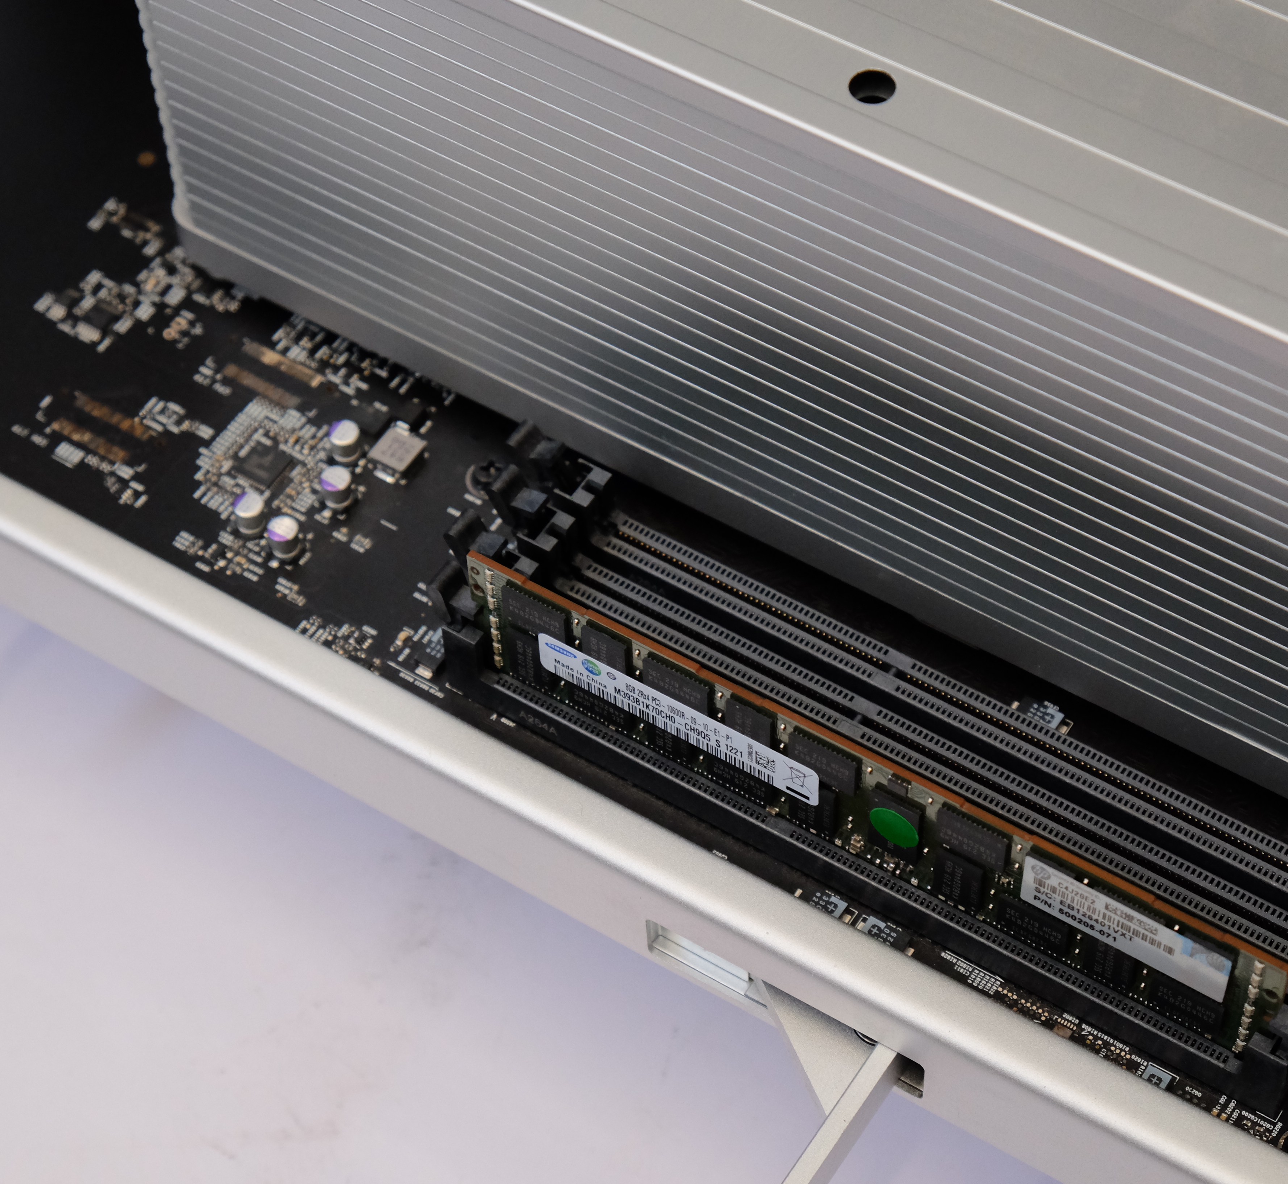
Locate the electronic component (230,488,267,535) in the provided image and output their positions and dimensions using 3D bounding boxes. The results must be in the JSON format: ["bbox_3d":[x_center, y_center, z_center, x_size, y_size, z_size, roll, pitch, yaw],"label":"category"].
[{"bbox_3d":[-0.063,-0.012,0.526,0.005,0.005,0.005,-1,53,1],"label":"electronic component"}]

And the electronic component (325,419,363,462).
[{"bbox_3d":[-0.048,-0.024,0.535,0.005,0.005,0.005,-1,53,1],"label":"electronic component"}]

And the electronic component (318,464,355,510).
[{"bbox_3d":[-0.049,-0.016,0.529,0.005,0.005,0.005,-1,53,1],"label":"electronic component"}]

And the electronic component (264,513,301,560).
[{"bbox_3d":[-0.057,-0.008,0.523,0.005,0.005,0.005,-1,53,1],"label":"electronic component"}]

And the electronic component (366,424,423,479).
[{"bbox_3d":[-0.040,-0.022,0.535,0.007,0.003,0.007,27,58,20],"label":"electronic component"}]

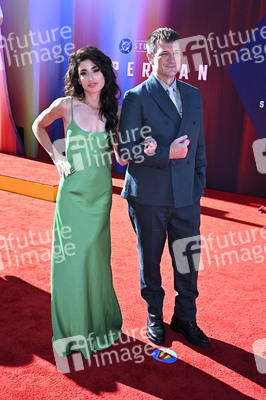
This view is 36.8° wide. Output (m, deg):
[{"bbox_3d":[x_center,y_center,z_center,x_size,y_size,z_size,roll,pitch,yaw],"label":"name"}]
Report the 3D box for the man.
[{"bbox_3d":[0.181,-0.025,2.285,0.550,1.800,0.420,-1,13,-20],"label":"man"}]

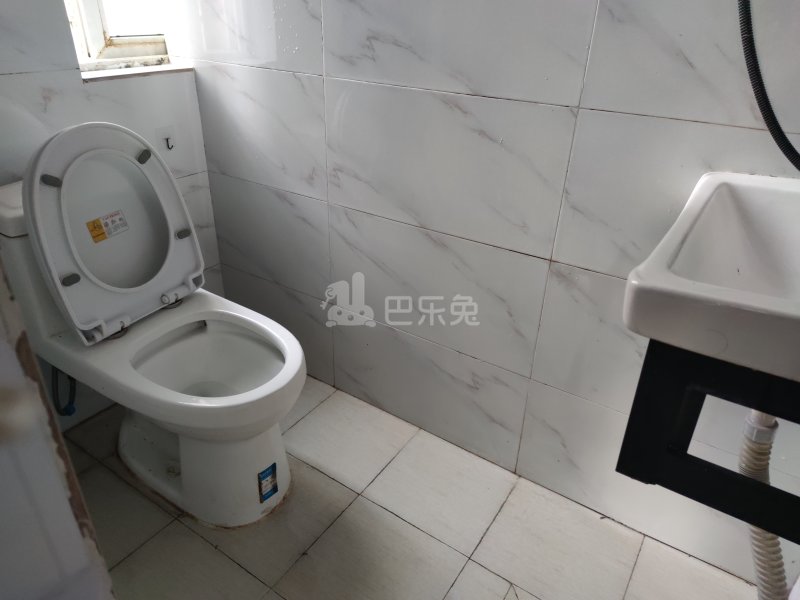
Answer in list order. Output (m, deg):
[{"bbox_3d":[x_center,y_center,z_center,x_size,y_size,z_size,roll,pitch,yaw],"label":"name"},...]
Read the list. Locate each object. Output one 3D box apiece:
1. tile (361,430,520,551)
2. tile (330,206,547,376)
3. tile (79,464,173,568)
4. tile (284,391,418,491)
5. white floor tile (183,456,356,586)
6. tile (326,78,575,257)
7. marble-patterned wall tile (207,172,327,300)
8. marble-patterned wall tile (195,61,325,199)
[{"bbox_3d":[0.107,0.469,1.396,0.304,0.012,0.293,19,33,28],"label":"tile"},{"bbox_3d":[0.063,-0.036,1.362,0.599,0.300,0.012,19,33,28],"label":"tile"},{"bbox_3d":[-0.727,0.523,1.245,0.304,0.012,0.300,19,33,28],"label":"tile"},{"bbox_3d":[-0.146,0.383,1.540,0.304,0.012,0.293,19,33,28],"label":"tile"},{"bbox_3d":[-0.309,0.496,1.322,0.304,0.012,0.298,19,33,28],"label":"white floor tile"},{"bbox_3d":[0.073,-0.302,1.223,0.600,0.304,0.012,19,33,28],"label":"tile"},{"bbox_3d":[-0.378,-0.189,1.615,0.461,0.300,0.012,19,33,28],"label":"marble-patterned wall tile"},{"bbox_3d":[-0.369,-0.453,1.475,0.462,0.304,0.012,19,33,28],"label":"marble-patterned wall tile"}]

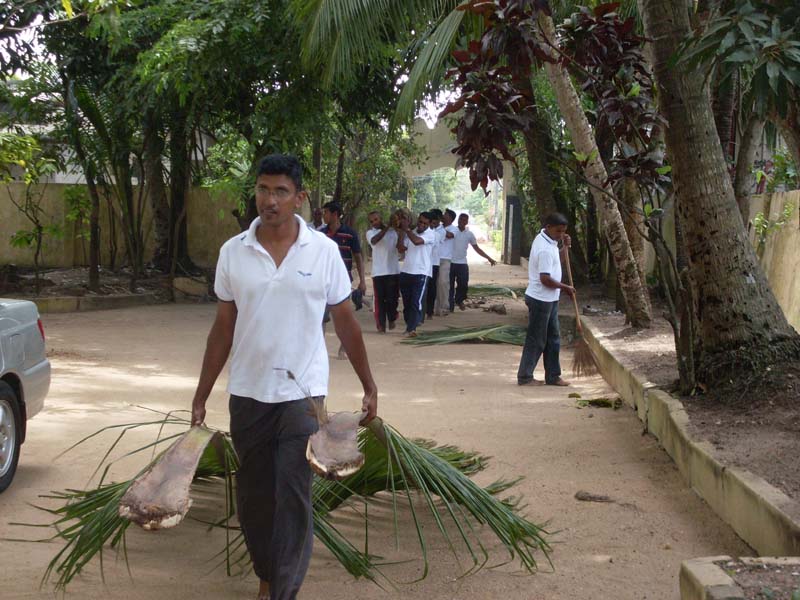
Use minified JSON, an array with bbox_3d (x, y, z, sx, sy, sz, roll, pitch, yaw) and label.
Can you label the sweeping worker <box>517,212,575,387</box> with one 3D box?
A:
[{"bbox_3d":[1.357,-0.009,15.300,0.540,1.620,0.500,0,2,7],"label":"sweeping worker"}]

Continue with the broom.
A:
[{"bbox_3d":[1.686,0.118,15.500,0.270,1.300,0.200,-12,18,-6],"label":"broom"}]

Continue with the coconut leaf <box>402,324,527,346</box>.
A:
[{"bbox_3d":[0.868,0.444,21.100,1.700,0.240,1.300,0,2,-11],"label":"coconut leaf"}]

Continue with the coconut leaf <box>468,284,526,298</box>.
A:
[{"bbox_3d":[2.131,-0.195,35.500,1.800,0.250,1.400,0,2,0],"label":"coconut leaf"}]

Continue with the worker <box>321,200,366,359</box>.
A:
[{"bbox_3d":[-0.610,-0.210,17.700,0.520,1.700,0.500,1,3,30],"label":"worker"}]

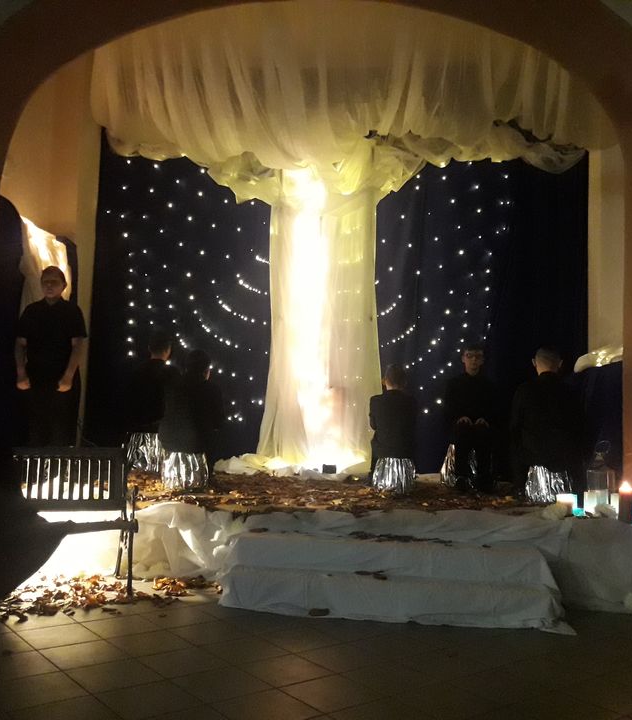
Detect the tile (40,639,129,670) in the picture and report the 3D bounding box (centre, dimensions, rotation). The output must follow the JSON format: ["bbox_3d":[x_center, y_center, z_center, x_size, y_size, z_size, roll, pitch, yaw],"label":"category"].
[{"bbox_3d":[-0.994,1.270,3.341,0.310,0.010,0.310,5,-5,-38],"label":"tile"}]

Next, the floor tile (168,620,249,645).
[{"bbox_3d":[-0.504,1.313,3.719,0.310,0.010,0.310,5,-5,-38],"label":"floor tile"}]

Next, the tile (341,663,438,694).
[{"bbox_3d":[0.309,1.321,3.215,0.307,0.010,0.307,5,-4,-38],"label":"tile"}]

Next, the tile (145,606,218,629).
[{"bbox_3d":[-0.705,1.335,4.007,0.307,0.010,0.307,5,-4,-38],"label":"tile"}]

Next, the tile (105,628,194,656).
[{"bbox_3d":[-0.749,1.292,3.530,0.310,0.010,0.310,5,-5,-38],"label":"tile"}]

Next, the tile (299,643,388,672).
[{"bbox_3d":[0.117,1.330,3.461,0.307,0.010,0.307,5,-4,-38],"label":"tile"}]

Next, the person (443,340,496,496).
[{"bbox_3d":[1.269,0.449,6.418,0.397,1.195,0.680,1,-4,9],"label":"person"}]

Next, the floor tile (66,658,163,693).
[{"bbox_3d":[-0.812,1.278,3.133,0.307,0.010,0.307,5,-4,-38],"label":"floor tile"}]

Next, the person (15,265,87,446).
[{"bbox_3d":[-2.065,0.084,5.981,0.550,1.639,0.300,2,-4,-6],"label":"person"}]

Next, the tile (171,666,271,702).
[{"bbox_3d":[-0.369,1.273,3.040,0.310,0.010,0.310,5,-5,-38],"label":"tile"}]

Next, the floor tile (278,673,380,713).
[{"bbox_3d":[0.065,1.284,2.984,0.310,0.010,0.310,5,-5,-38],"label":"floor tile"}]

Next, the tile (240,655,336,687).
[{"bbox_3d":[-0.129,1.310,3.270,0.307,0.010,0.307,5,-4,-38],"label":"tile"}]

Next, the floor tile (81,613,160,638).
[{"bbox_3d":[-0.939,1.301,3.775,0.310,0.010,0.310,5,-5,-38],"label":"floor tile"}]

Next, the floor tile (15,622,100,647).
[{"bbox_3d":[-1.184,1.280,3.585,0.310,0.010,0.310,5,-5,-38],"label":"floor tile"}]

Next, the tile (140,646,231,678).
[{"bbox_3d":[-0.567,1.298,3.324,0.307,0.010,0.307,5,-4,-38],"label":"tile"}]

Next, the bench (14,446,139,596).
[{"bbox_3d":[-1.735,0.904,4.431,1.308,0.812,0.620,3,-4,-17],"label":"bench"}]

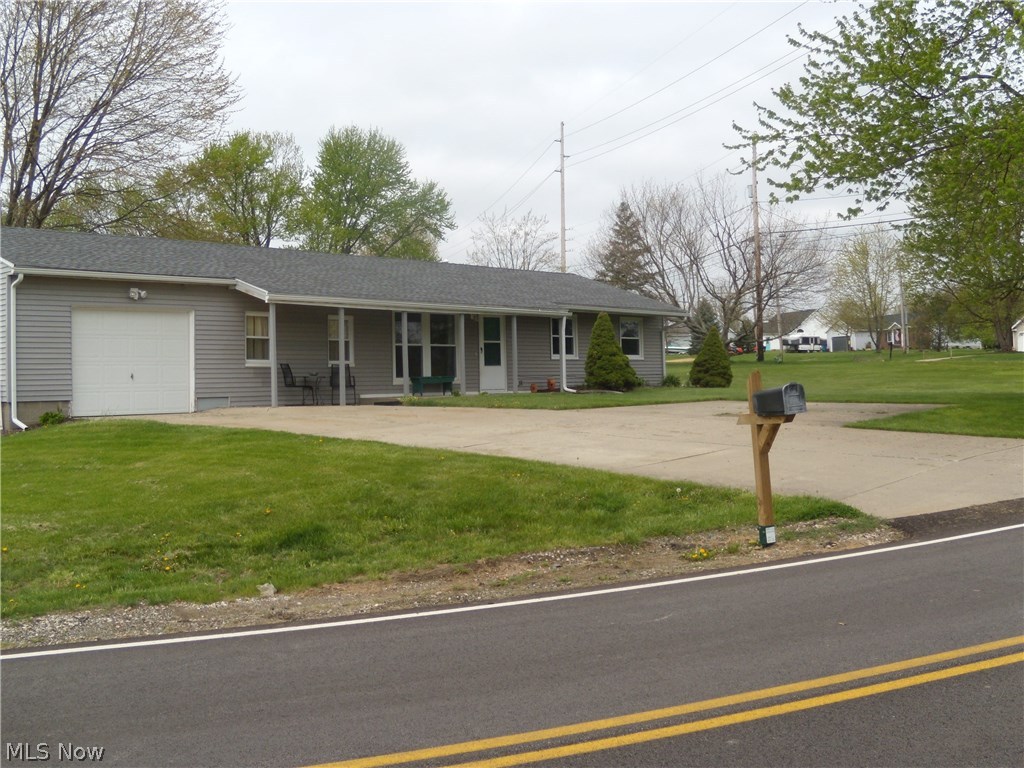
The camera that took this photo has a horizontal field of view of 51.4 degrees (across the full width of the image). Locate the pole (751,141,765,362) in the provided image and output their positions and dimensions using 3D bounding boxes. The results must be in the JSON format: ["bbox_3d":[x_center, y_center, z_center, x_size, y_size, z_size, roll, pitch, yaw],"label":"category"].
[{"bbox_3d":[12.479,-6.770,54.000,0.380,11.300,0.380,-2,1,0],"label":"pole"}]

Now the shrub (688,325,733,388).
[{"bbox_3d":[5.928,-0.821,31.800,1.300,1.900,1.300,0,1,0],"label":"shrub"}]

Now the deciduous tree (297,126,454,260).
[{"bbox_3d":[-6.025,-5.936,47.000,6.900,10.900,6.600,0,1,0],"label":"deciduous tree"}]

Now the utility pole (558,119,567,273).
[{"bbox_3d":[4.103,-11.347,86.000,0.450,19.900,0.450,0,1,0],"label":"utility pole"}]

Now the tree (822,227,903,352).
[{"bbox_3d":[32.256,-8.697,98.000,7.400,11.600,7.200,0,1,0],"label":"tree"}]

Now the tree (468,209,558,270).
[{"bbox_3d":[0.096,-6.162,68.000,5.800,10.100,5.600,0,1,0],"label":"tree"}]

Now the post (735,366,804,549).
[{"bbox_3d":[2.172,0.635,8.944,0.210,1.500,0.790,-4,1,-20],"label":"post"}]

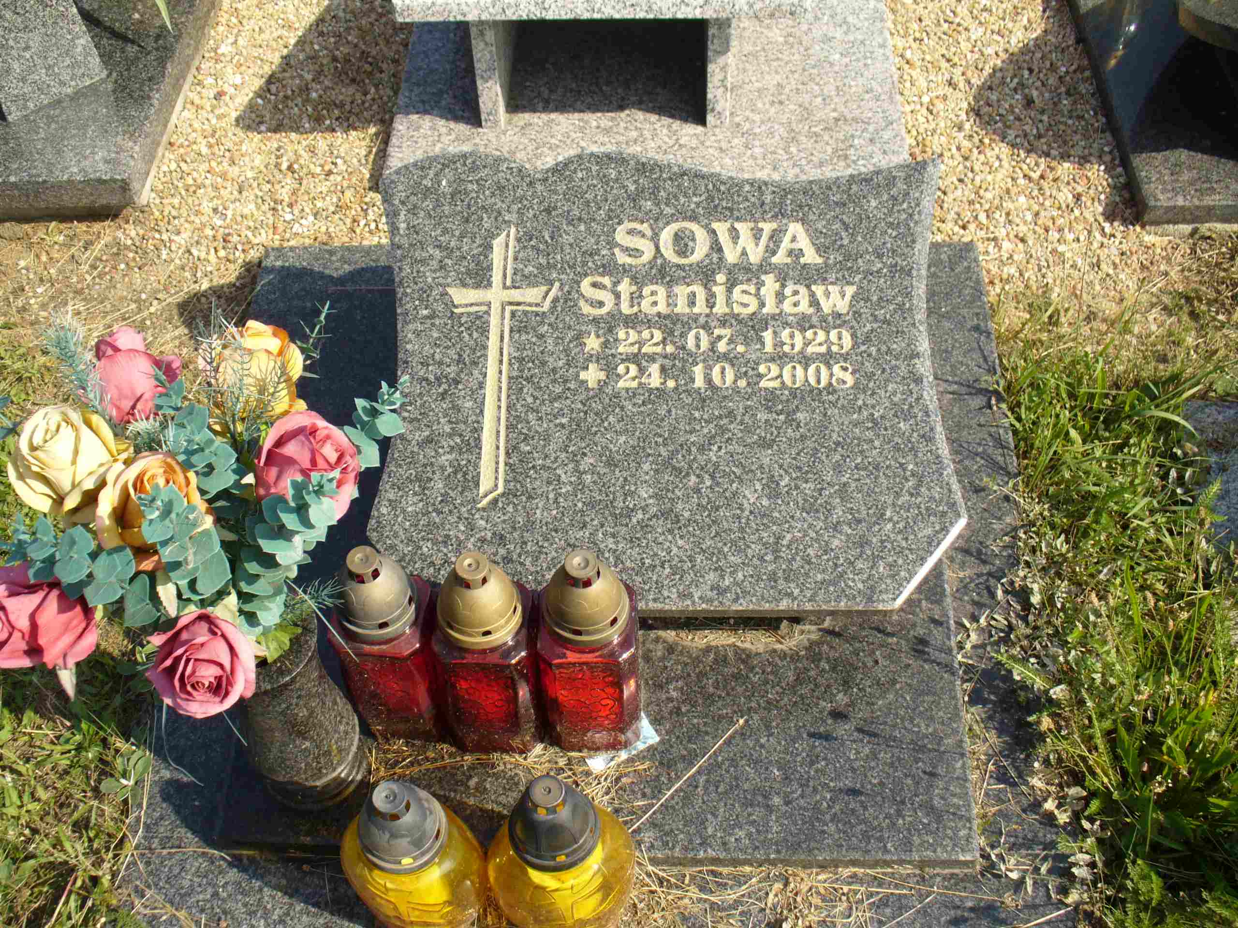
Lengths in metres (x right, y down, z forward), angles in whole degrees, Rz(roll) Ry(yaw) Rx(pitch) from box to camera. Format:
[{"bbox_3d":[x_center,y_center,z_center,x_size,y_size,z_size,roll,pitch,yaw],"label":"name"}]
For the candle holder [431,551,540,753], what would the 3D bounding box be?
[{"bbox_3d":[-0.120,0.174,1.234,0.088,0.282,0.088,0,54,3],"label":"candle holder"}]

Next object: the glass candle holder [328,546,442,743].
[{"bbox_3d":[-0.215,0.171,1.241,0.088,0.282,0.088,0,54,3],"label":"glass candle holder"}]

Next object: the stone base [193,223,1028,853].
[{"bbox_3d":[-0.011,0.070,1.504,0.734,0.040,0.773,0,54,3],"label":"stone base"}]

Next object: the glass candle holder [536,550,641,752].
[{"bbox_3d":[-0.026,0.170,1.231,0.088,0.282,0.088,0,54,3],"label":"glass candle holder"}]

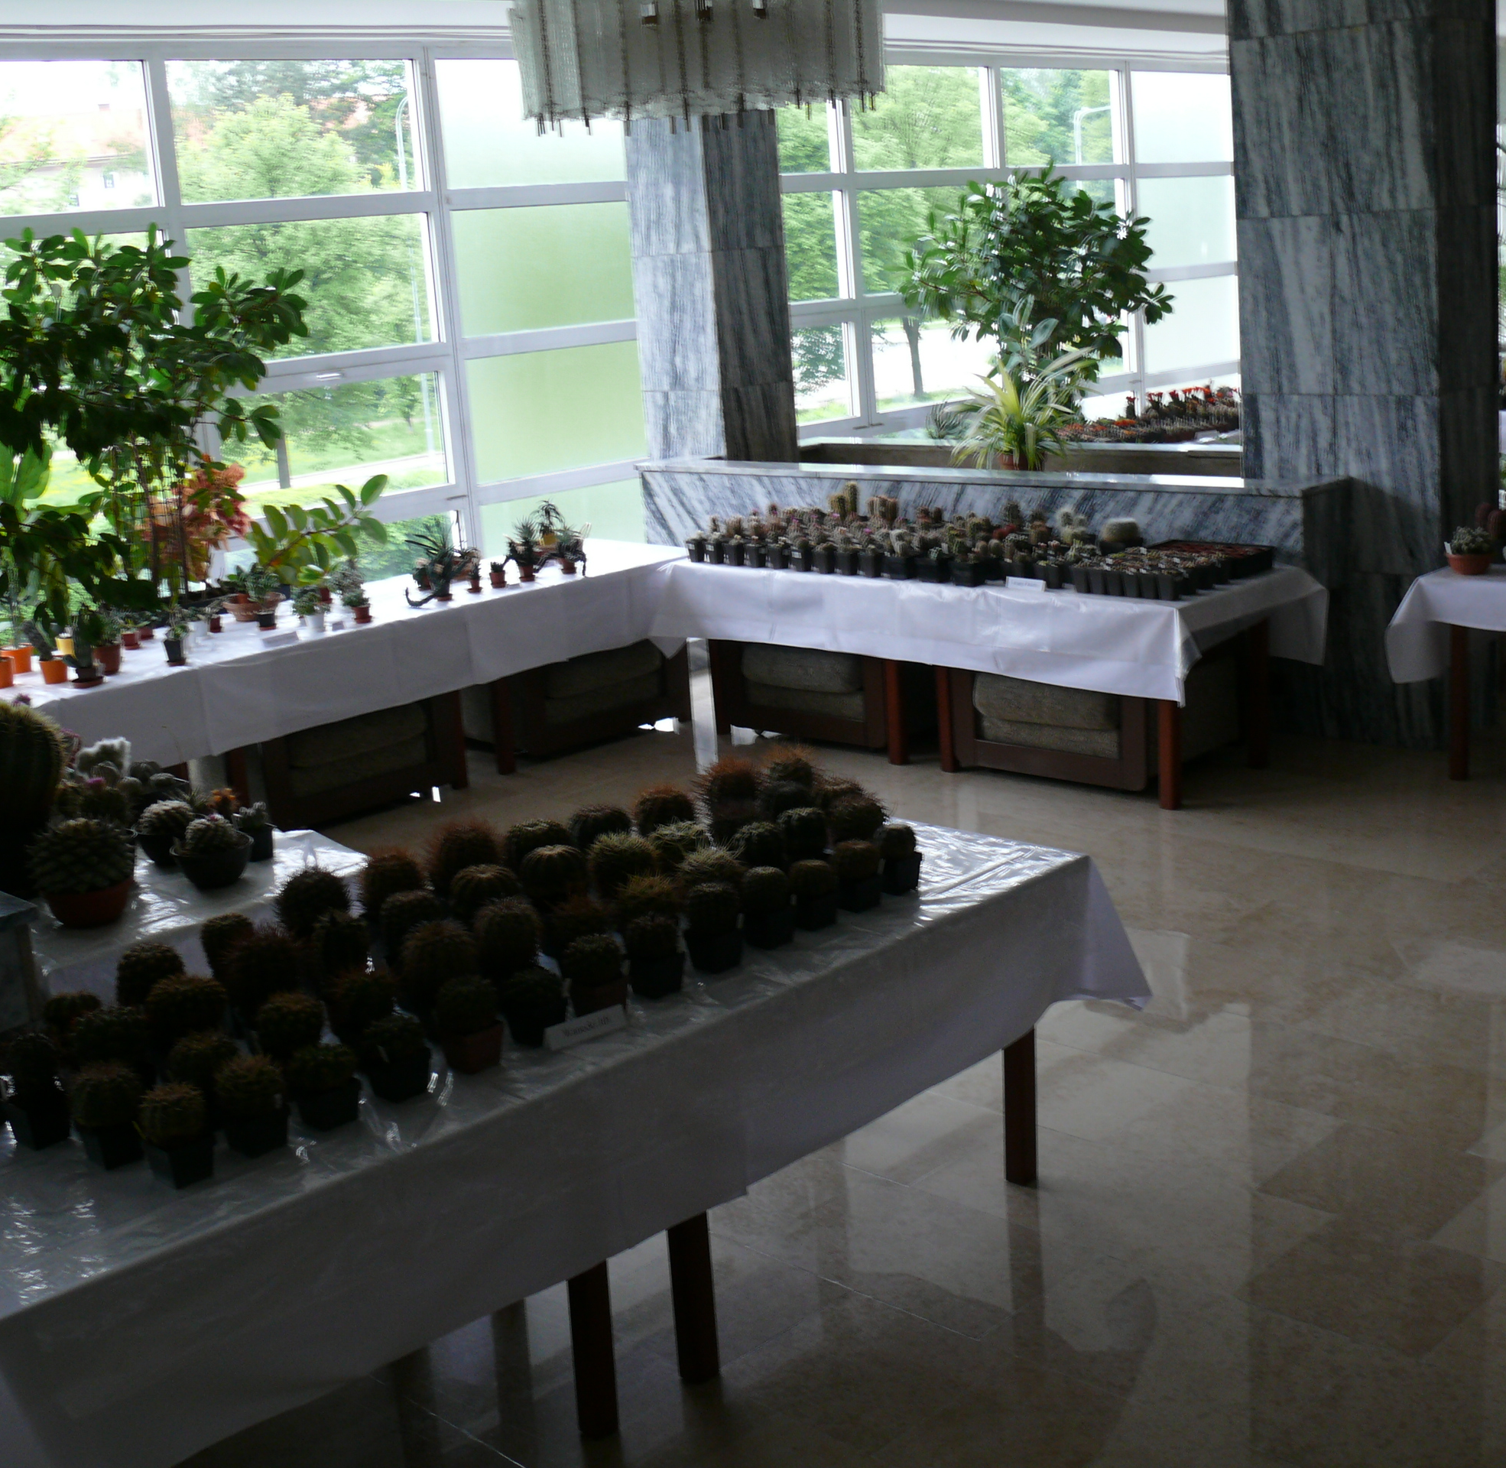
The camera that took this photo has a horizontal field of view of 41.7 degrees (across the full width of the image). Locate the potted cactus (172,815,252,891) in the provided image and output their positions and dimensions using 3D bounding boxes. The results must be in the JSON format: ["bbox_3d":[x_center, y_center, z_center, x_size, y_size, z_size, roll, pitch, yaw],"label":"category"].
[{"bbox_3d":[-1.130,0.239,4.142,0.165,0.152,0.165,-17,19,-41],"label":"potted cactus"}]

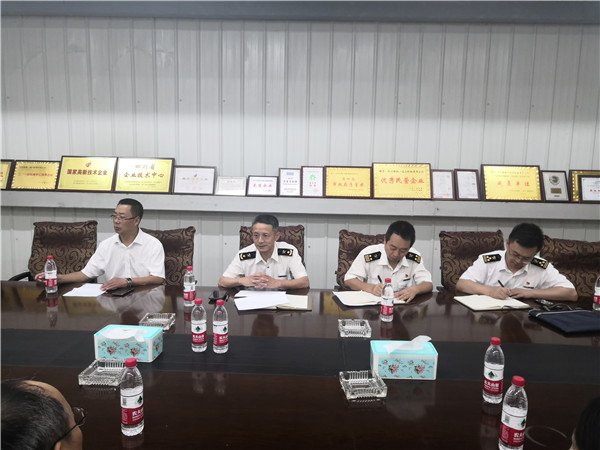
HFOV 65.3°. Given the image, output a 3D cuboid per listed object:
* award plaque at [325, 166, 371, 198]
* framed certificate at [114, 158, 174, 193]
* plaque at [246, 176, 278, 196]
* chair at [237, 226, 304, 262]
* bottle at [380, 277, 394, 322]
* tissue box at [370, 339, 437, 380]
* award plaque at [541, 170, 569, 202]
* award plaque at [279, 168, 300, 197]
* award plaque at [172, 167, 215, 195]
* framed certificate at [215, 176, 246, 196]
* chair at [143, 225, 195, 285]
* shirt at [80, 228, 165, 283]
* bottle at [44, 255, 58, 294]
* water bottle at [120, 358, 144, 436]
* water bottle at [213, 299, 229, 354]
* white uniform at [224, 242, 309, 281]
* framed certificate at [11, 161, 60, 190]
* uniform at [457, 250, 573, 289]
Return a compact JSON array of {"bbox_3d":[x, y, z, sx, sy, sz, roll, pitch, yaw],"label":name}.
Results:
[{"bbox_3d":[0.513,-0.444,4.937,0.500,0.350,0.025,1,-14,2],"label":"award plaque"},{"bbox_3d":[-1.591,-0.499,4.788,0.600,0.390,0.030,1,-13,1],"label":"framed certificate"},{"bbox_3d":[-0.377,-0.390,4.738,0.315,0.220,0.025,1,-16,1],"label":"plaque"},{"bbox_3d":[-0.207,0.575,3.639,0.630,1.090,0.690,0,8,-6],"label":"chair"},{"bbox_3d":[0.478,0.409,2.547,0.065,0.232,0.065,1,8,2],"label":"bottle"},{"bbox_3d":[0.406,0.533,1.850,0.242,0.101,0.126,1,6,2],"label":"tissue box"},{"bbox_3d":[2.562,-0.383,4.680,0.250,0.335,0.030,1,-15,1],"label":"award plaque"},{"bbox_3d":[-0.101,-0.422,4.738,0.222,0.315,0.025,1,-12,1],"label":"award plaque"},{"bbox_3d":[-1.122,-0.473,4.985,0.445,0.310,0.022,1,-14,2],"label":"award plaque"},{"bbox_3d":[-0.715,-0.399,4.851,0.310,0.208,0.020,1,-17,2],"label":"framed certificate"},{"bbox_3d":[-1.140,0.570,3.667,0.600,1.080,0.640,1,6,2],"label":"chair"},{"bbox_3d":[-1.265,0.323,3.345,0.560,0.540,0.360,2,7,9],"label":"shirt"},{"bbox_3d":[-1.575,0.313,2.960,0.065,0.232,0.065,1,8,2],"label":"bottle"},{"bbox_3d":[-0.505,0.515,1.408,0.066,0.227,0.066,1,7,1],"label":"water bottle"},{"bbox_3d":[-0.354,0.452,2.092,0.065,0.232,0.065,1,8,2],"label":"water bottle"},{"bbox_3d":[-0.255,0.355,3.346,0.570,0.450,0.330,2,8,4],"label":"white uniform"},{"bbox_3d":[-2.841,-0.526,5.032,0.500,0.350,0.025,1,-14,2],"label":"framed certificate"},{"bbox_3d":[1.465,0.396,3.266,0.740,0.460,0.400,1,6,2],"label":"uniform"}]

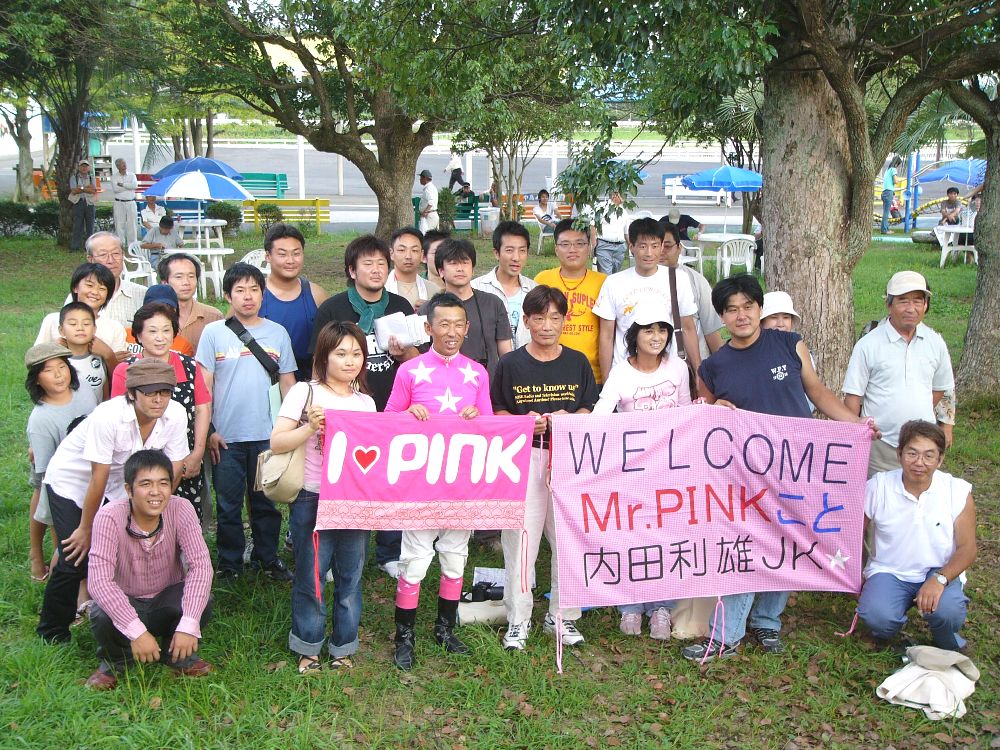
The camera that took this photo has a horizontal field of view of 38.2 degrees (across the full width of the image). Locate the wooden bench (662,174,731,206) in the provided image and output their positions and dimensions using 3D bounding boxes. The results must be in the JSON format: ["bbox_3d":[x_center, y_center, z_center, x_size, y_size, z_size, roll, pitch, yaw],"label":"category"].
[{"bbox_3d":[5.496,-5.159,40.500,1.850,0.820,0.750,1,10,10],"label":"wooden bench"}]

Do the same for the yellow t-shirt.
[{"bbox_3d":[0.400,-0.249,7.750,0.500,0.660,0.290,-1,10,-2],"label":"yellow t-shirt"}]

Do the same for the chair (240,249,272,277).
[{"bbox_3d":[-3.167,-1.275,18.865,0.560,0.800,0.550,8,13,39],"label":"chair"}]

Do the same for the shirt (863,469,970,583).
[{"bbox_3d":[1.908,0.676,6.618,0.460,0.490,0.300,3,10,14],"label":"shirt"}]

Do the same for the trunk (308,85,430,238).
[{"bbox_3d":[-2.627,-4.264,29.305,2.450,3.050,1.500,0,10,0],"label":"trunk"}]

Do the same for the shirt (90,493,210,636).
[{"bbox_3d":[-1.464,0.802,6.050,0.490,0.530,0.420,-2,10,-7],"label":"shirt"}]

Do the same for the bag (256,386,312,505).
[{"bbox_3d":[-0.952,0.312,6.351,0.230,0.500,0.130,6,12,30],"label":"bag"}]

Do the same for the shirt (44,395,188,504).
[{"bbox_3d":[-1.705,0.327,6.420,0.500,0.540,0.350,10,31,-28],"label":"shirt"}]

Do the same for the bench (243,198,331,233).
[{"bbox_3d":[-4.479,-3.325,30.300,1.820,0.760,0.550,0,10,5],"label":"bench"}]

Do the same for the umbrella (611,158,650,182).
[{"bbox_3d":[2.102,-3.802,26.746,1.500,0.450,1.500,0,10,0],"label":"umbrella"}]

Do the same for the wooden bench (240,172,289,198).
[{"bbox_3d":[-7.602,-5.979,45.655,1.800,0.770,0.600,0,10,0],"label":"wooden bench"}]

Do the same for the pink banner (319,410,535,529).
[{"bbox_3d":[-0.321,0.407,6.215,0.930,0.520,0.060,-2,10,-10],"label":"pink banner"}]

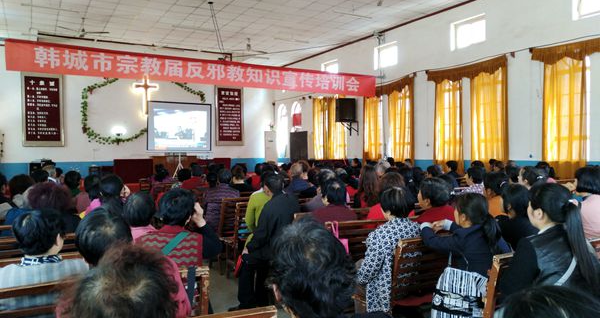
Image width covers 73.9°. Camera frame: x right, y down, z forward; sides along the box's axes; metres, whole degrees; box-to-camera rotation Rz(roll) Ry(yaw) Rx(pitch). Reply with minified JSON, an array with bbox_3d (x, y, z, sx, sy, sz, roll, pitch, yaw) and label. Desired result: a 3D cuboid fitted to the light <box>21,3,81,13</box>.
[{"bbox_3d":[-6.155,-3.711,9.871,1.230,0.070,0.070,-1,1,-32],"label":"light"}]

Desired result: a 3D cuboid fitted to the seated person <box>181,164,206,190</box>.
[{"bbox_3d":[-1.703,0.706,6.358,0.460,1.270,0.720,-1,1,-30],"label":"seated person"}]

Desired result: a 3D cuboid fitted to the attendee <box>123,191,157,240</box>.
[{"bbox_3d":[-1.085,0.802,2.657,0.460,1.190,0.720,-1,1,-30],"label":"attendee"}]

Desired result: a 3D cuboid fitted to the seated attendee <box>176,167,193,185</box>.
[{"bbox_3d":[-1.606,0.741,5.458,0.460,1.230,0.720,-1,1,-30],"label":"seated attendee"}]

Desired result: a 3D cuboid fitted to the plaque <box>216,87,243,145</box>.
[{"bbox_3d":[-2.719,-1.710,15.533,1.100,2.360,0.070,-1,1,-32],"label":"plaque"}]

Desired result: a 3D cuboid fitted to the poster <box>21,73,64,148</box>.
[{"bbox_3d":[-8.018,-1.541,12.440,1.090,2.300,0.070,-1,1,-26],"label":"poster"}]

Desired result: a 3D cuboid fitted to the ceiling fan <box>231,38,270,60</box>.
[{"bbox_3d":[-1.690,-3.775,13.280,1.360,0.460,1.360,-1,1,-32],"label":"ceiling fan"}]

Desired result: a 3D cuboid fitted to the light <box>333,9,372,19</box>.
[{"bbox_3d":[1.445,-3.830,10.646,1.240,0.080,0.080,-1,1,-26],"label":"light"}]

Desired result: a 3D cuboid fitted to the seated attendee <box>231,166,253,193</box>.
[{"bbox_3d":[-0.913,0.707,5.758,0.460,1.270,0.720,-1,1,-30],"label":"seated attendee"}]

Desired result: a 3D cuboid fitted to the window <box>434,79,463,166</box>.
[{"bbox_3d":[3.320,-0.836,8.914,0.150,1.990,0.720,-1,1,-34],"label":"window"}]

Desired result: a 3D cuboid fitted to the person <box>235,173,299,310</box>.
[{"bbox_3d":[-0.305,0.744,3.834,0.530,1.290,0.540,-1,1,-28],"label":"person"}]

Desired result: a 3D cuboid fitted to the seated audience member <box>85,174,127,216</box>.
[{"bbox_3d":[-1.798,0.781,3.807,0.500,1.250,0.720,-1,1,-22],"label":"seated audience member"}]

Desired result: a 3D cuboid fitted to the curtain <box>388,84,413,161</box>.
[{"bbox_3d":[2.965,-0.913,12.028,0.150,2.930,0.920,-1,1,-32],"label":"curtain"}]

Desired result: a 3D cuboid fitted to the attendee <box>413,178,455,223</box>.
[{"bbox_3d":[0.931,0.763,3.065,0.500,1.260,0.720,-1,1,-32],"label":"attendee"}]

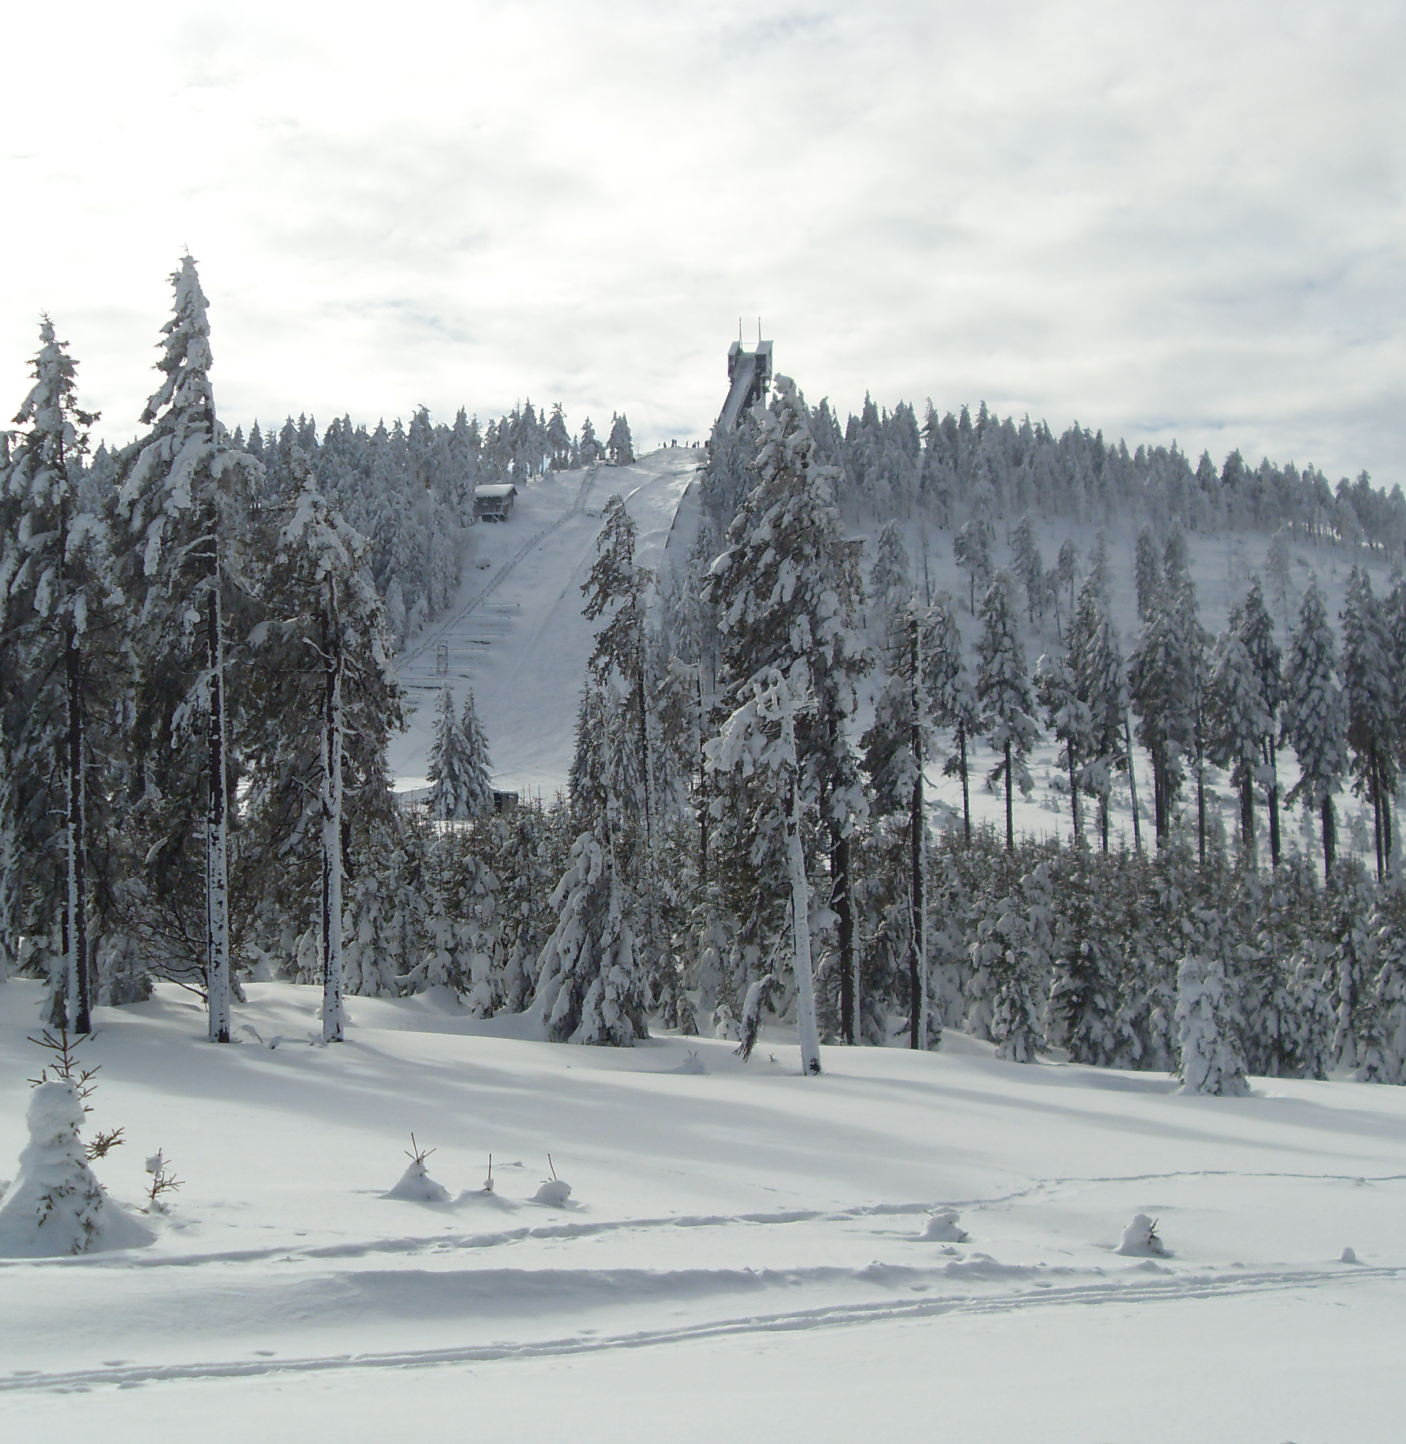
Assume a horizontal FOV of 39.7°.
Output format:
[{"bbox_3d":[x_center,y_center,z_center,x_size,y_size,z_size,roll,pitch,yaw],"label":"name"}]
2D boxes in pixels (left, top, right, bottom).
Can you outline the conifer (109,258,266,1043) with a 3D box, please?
[{"bbox_3d":[-9.939,-1.491,37.500,3.042,15.214,3.042,-1,-4,0],"label":"conifer"}]

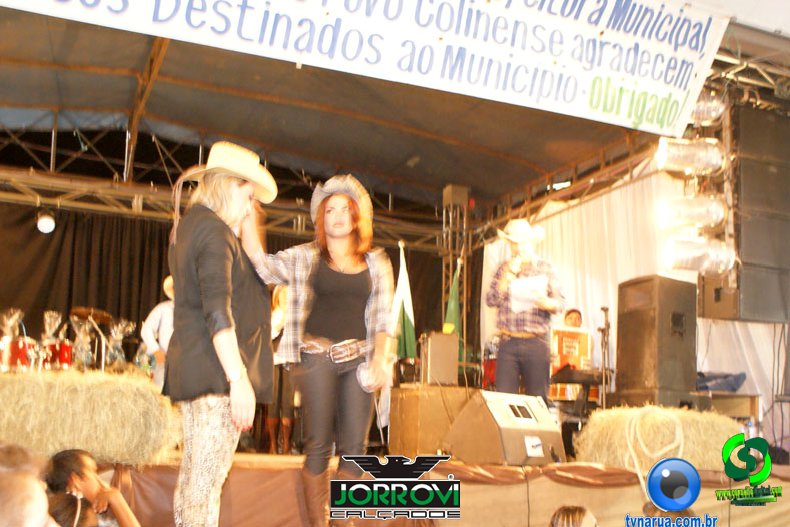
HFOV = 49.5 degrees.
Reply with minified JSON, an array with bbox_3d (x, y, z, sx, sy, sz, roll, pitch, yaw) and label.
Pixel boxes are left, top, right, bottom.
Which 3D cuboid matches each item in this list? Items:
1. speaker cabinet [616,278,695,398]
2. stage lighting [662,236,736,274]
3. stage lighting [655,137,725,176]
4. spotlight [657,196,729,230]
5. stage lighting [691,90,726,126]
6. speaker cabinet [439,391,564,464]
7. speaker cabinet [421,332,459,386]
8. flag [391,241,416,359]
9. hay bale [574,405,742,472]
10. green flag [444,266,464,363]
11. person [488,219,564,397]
[{"bbox_3d":[2.108,0.590,6.880,0.489,0.880,0.401,8,-11,-34],"label":"speaker cabinet"},{"bbox_3d":[1.945,-0.051,5.450,0.400,0.230,0.220,2,-9,2],"label":"stage lighting"},{"bbox_3d":[1.896,-0.688,5.500,0.400,0.230,0.220,2,-9,2],"label":"stage lighting"},{"bbox_3d":[1.909,-0.328,5.500,0.400,0.230,0.220,2,-9,2],"label":"spotlight"},{"bbox_3d":[1.957,-0.996,5.500,0.380,0.230,0.220,1,-9,6],"label":"stage lighting"},{"bbox_3d":[0.760,1.082,5.652,0.570,0.435,0.500,9,-12,-38],"label":"speaker cabinet"},{"bbox_3d":[0.334,0.712,6.350,0.240,0.390,0.240,4,-9,-11],"label":"speaker cabinet"},{"bbox_3d":[0.089,0.389,9.000,0.280,1.200,0.240,4,-9,-11],"label":"flag"},{"bbox_3d":[1.693,1.118,5.500,0.950,0.410,0.460,5,-9,-17],"label":"hay bale"},{"bbox_3d":[0.663,0.589,9.700,0.260,1.200,0.220,4,-9,-11],"label":"green flag"},{"bbox_3d":[1.022,0.571,6.700,0.600,1.830,0.450,1,-9,6],"label":"person"}]

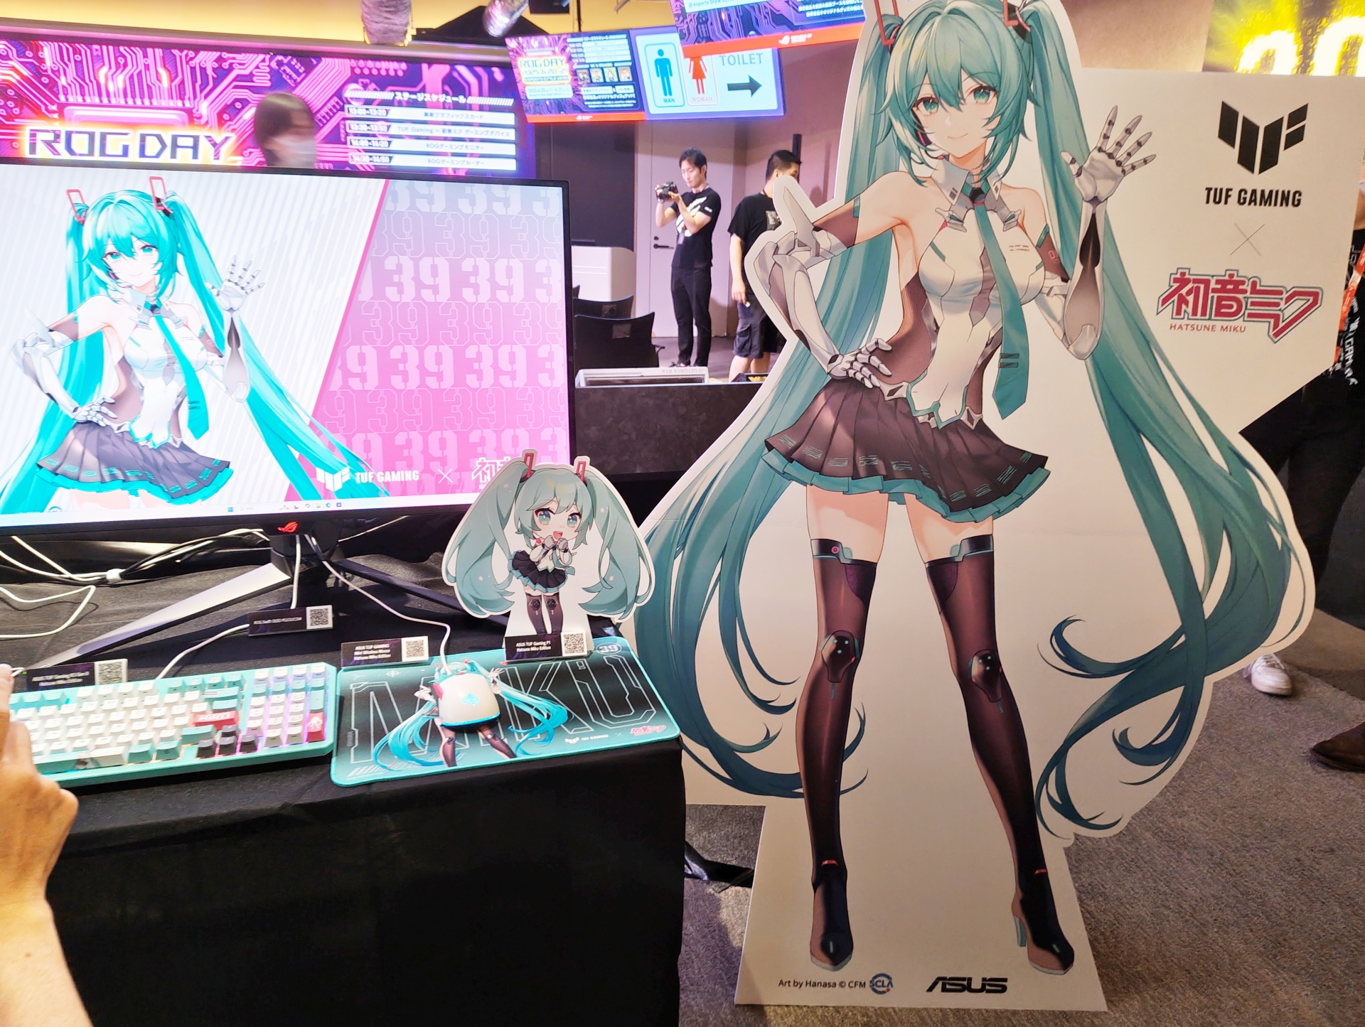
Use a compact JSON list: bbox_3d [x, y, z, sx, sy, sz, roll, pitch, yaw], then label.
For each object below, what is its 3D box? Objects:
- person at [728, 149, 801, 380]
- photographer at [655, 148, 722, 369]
[{"bbox_3d":[0.593,-1.517,6.230,0.520,1.649,0.340,-16,24,-42],"label":"person"},{"bbox_3d":[0.082,-2.006,7.583,0.480,1.730,0.480,-14,23,-40],"label":"photographer"}]

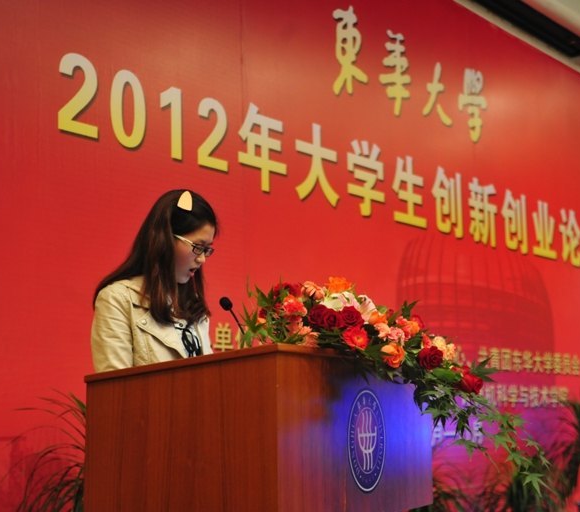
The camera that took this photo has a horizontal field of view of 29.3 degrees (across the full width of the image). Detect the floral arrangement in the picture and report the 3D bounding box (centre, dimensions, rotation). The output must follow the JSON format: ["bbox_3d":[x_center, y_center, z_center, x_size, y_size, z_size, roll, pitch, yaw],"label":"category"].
[{"bbox_3d":[0.283,0.310,2.807,0.695,0.521,0.654,-4,-9,25],"label":"floral arrangement"}]

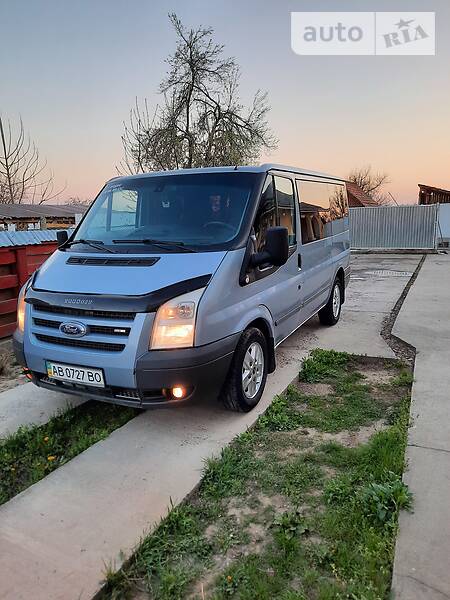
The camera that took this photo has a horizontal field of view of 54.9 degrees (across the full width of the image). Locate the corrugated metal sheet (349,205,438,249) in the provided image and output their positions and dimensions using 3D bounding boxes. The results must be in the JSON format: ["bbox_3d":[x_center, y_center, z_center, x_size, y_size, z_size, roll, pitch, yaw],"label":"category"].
[{"bbox_3d":[6.347,-2.773,16.741,3.350,1.650,0.060,3,12,24],"label":"corrugated metal sheet"}]

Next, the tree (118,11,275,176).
[{"bbox_3d":[-0.808,-4.738,13.323,4.620,7.360,4.390,-2,11,-3],"label":"tree"}]

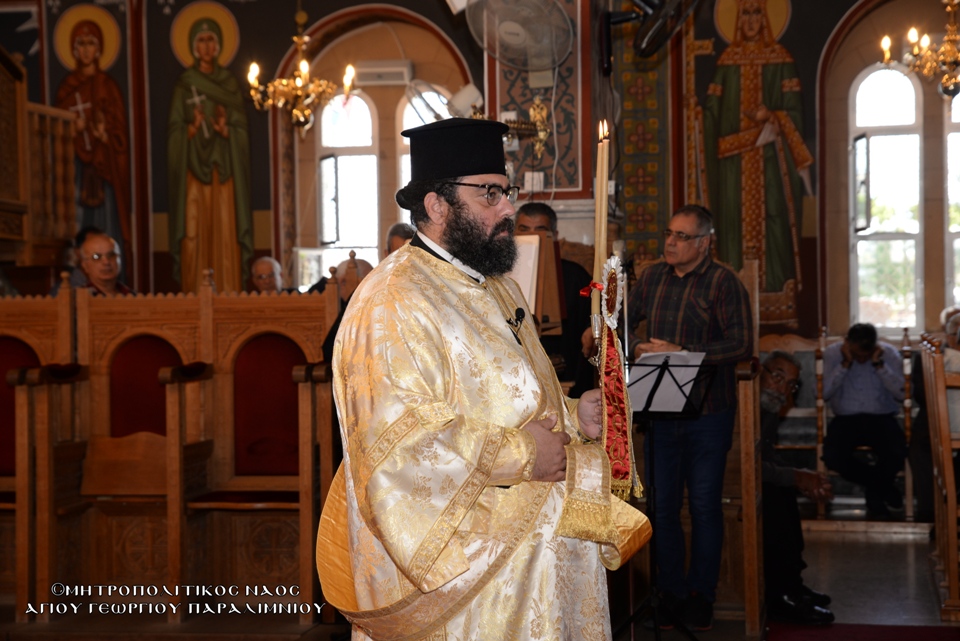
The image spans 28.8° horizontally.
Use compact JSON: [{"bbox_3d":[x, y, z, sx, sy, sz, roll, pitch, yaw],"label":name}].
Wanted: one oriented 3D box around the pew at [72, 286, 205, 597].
[{"bbox_3d":[-1.571,0.572,8.257,0.640,1.460,0.500,-1,0,11],"label":"pew"}]

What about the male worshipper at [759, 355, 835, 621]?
[{"bbox_3d":[1.240,0.760,8.500,0.760,1.220,0.520,-1,0,15],"label":"male worshipper"}]

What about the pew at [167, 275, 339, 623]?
[{"bbox_3d":[-0.993,0.544,8.187,0.640,1.500,0.500,-1,0,11],"label":"pew"}]

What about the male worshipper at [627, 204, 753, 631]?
[{"bbox_3d":[0.870,0.392,7.750,0.510,1.740,0.350,-1,0,30],"label":"male worshipper"}]

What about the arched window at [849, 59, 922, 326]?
[{"bbox_3d":[2.721,-0.810,12.500,0.490,1.780,0.110,-1,0,15],"label":"arched window"}]

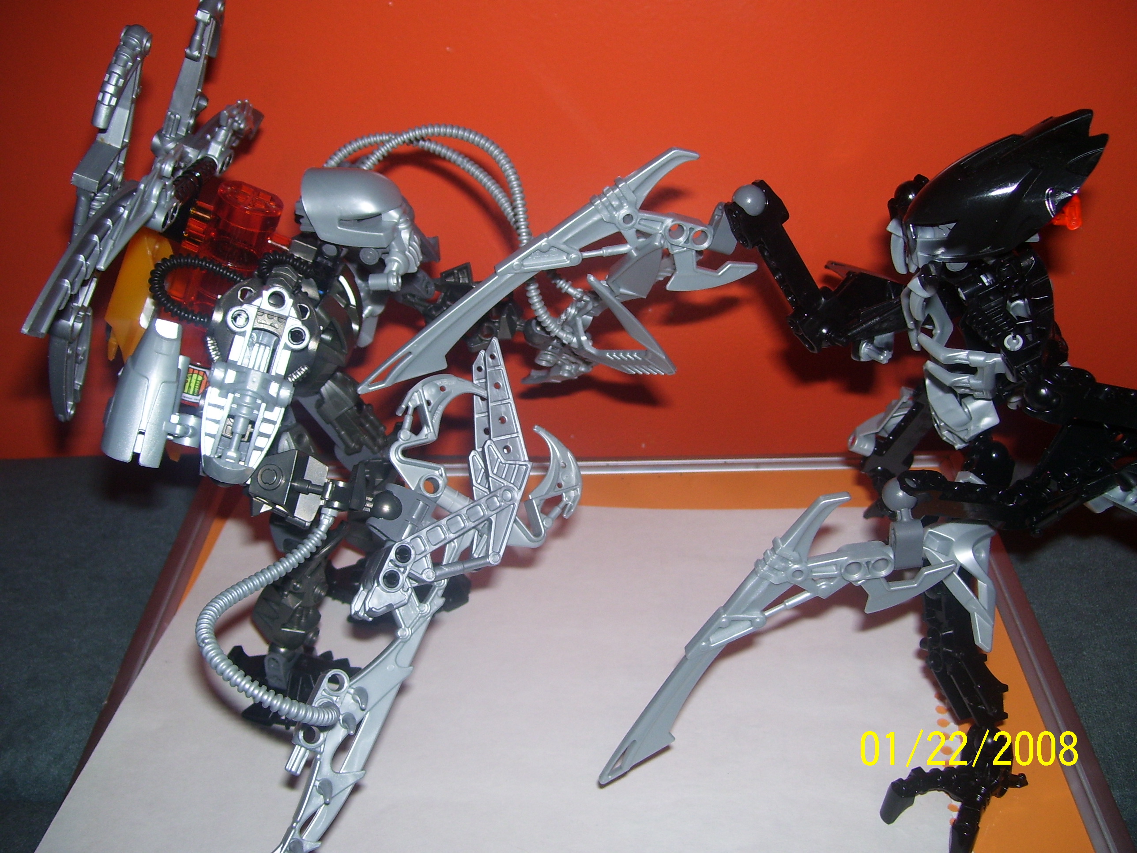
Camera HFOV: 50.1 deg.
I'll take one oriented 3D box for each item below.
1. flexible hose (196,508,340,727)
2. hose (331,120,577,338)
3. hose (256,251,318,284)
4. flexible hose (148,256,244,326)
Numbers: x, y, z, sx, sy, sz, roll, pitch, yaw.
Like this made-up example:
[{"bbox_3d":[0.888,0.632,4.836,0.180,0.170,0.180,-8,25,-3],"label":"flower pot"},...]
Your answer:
[{"bbox_3d":[-0.085,0.049,0.352,0.037,0.029,0.088,-5,36,-7],"label":"flexible hose"},{"bbox_3d":[-0.039,-0.083,0.479,0.109,0.070,0.061,12,38,16],"label":"hose"},{"bbox_3d":[-0.105,-0.058,0.452,0.027,0.019,0.014,-6,36,-8],"label":"hose"},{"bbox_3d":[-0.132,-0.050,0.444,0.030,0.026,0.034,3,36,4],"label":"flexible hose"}]

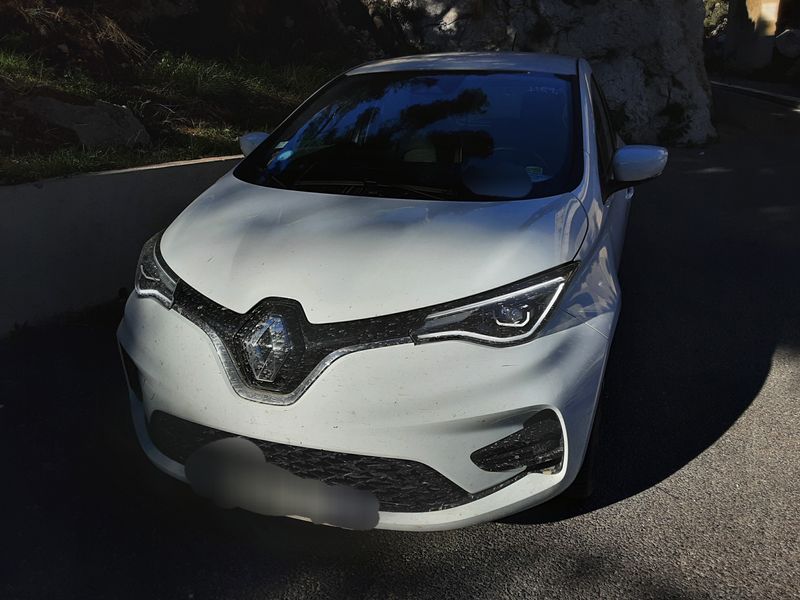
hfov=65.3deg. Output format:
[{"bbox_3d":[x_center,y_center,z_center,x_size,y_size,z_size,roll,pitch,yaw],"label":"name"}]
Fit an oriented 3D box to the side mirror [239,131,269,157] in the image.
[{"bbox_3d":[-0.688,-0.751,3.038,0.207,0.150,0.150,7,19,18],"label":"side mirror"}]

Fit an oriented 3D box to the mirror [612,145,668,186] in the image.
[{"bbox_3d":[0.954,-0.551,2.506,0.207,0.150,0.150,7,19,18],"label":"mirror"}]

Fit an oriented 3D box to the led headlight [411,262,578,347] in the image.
[{"bbox_3d":[0.288,0.013,1.719,0.370,0.170,0.510,7,19,18],"label":"led headlight"}]

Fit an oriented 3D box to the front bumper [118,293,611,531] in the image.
[{"bbox_3d":[-0.257,0.278,1.919,1.720,0.585,0.580,7,19,18],"label":"front bumper"}]

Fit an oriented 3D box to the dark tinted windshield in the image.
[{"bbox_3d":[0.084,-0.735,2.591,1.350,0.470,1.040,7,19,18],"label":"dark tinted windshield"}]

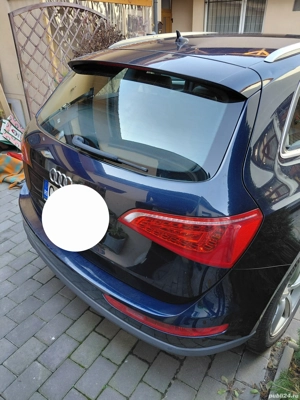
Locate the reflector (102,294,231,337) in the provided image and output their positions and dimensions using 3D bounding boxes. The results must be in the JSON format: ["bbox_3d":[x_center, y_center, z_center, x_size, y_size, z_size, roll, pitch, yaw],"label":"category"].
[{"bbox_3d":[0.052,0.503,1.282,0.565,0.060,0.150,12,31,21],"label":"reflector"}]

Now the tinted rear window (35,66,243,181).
[{"bbox_3d":[-0.231,-0.431,1.439,1.340,0.460,0.140,27,-5,40],"label":"tinted rear window"}]

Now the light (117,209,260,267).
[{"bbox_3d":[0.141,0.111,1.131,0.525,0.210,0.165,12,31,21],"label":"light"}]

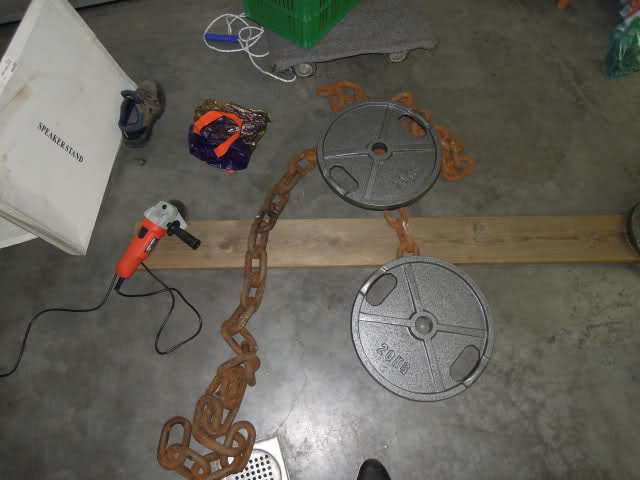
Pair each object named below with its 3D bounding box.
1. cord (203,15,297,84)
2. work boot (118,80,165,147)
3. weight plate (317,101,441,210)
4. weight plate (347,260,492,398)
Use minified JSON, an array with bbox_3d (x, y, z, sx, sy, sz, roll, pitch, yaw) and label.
[{"bbox_3d":[-0.306,-0.840,1.919,0.400,0.040,0.380,-1,67,0],"label":"cord"},{"bbox_3d":[-0.704,-0.528,1.750,0.110,0.115,0.290,7,68,3],"label":"work boot"},{"bbox_3d":[0.219,-0.314,1.647,0.450,0.040,0.450,0,67,1],"label":"weight plate"},{"bbox_3d":[0.325,0.276,1.422,0.450,0.040,0.450,0,75,-2],"label":"weight plate"}]

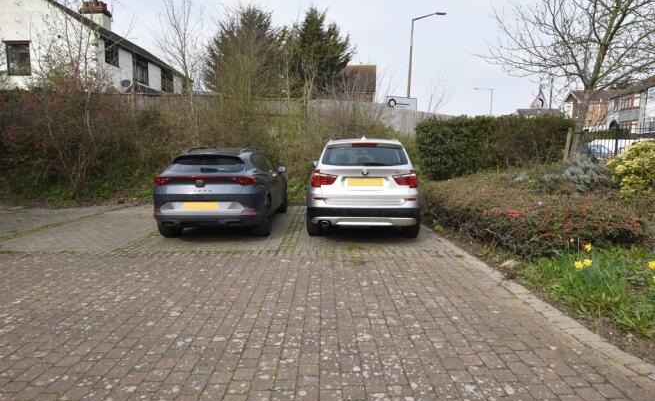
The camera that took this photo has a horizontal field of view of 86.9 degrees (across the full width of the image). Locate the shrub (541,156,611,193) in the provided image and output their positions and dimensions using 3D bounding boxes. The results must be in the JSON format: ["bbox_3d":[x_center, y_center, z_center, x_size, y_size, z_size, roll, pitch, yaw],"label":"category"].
[{"bbox_3d":[5.950,-0.580,8.300,1.650,0.950,1.400,0,6,0],"label":"shrub"}]

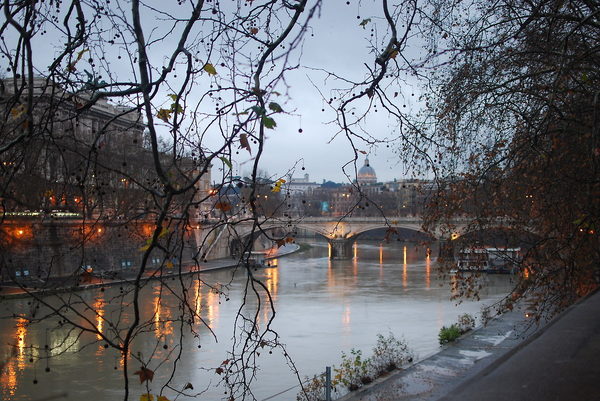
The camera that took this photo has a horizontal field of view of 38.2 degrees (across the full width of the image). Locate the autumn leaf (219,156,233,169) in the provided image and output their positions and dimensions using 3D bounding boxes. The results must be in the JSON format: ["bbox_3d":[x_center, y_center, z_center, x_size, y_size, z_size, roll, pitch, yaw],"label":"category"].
[{"bbox_3d":[-0.619,-0.316,7.200,0.112,0.096,0.060,0,-1,0],"label":"autumn leaf"}]

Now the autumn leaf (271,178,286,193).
[{"bbox_3d":[-0.178,-0.124,7.200,0.129,0.112,0.070,0,-1,0],"label":"autumn leaf"}]

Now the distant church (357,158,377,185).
[{"bbox_3d":[71.308,-31.096,930.000,20.500,27.500,20.500,0,-1,0],"label":"distant church"}]

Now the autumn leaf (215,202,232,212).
[{"bbox_3d":[-0.617,0.057,7.000,0.141,0.077,0.070,0,-1,0],"label":"autumn leaf"}]

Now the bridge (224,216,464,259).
[{"bbox_3d":[26.000,12.200,290.000,100.000,14.000,20.000,0,-1,3],"label":"bridge"}]

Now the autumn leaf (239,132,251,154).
[{"bbox_3d":[-0.461,-0.473,7.200,0.096,0.178,0.060,0,-1,0],"label":"autumn leaf"}]

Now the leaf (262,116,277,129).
[{"bbox_3d":[-0.253,-0.647,7.200,0.112,0.096,0.060,0,-1,0],"label":"leaf"}]

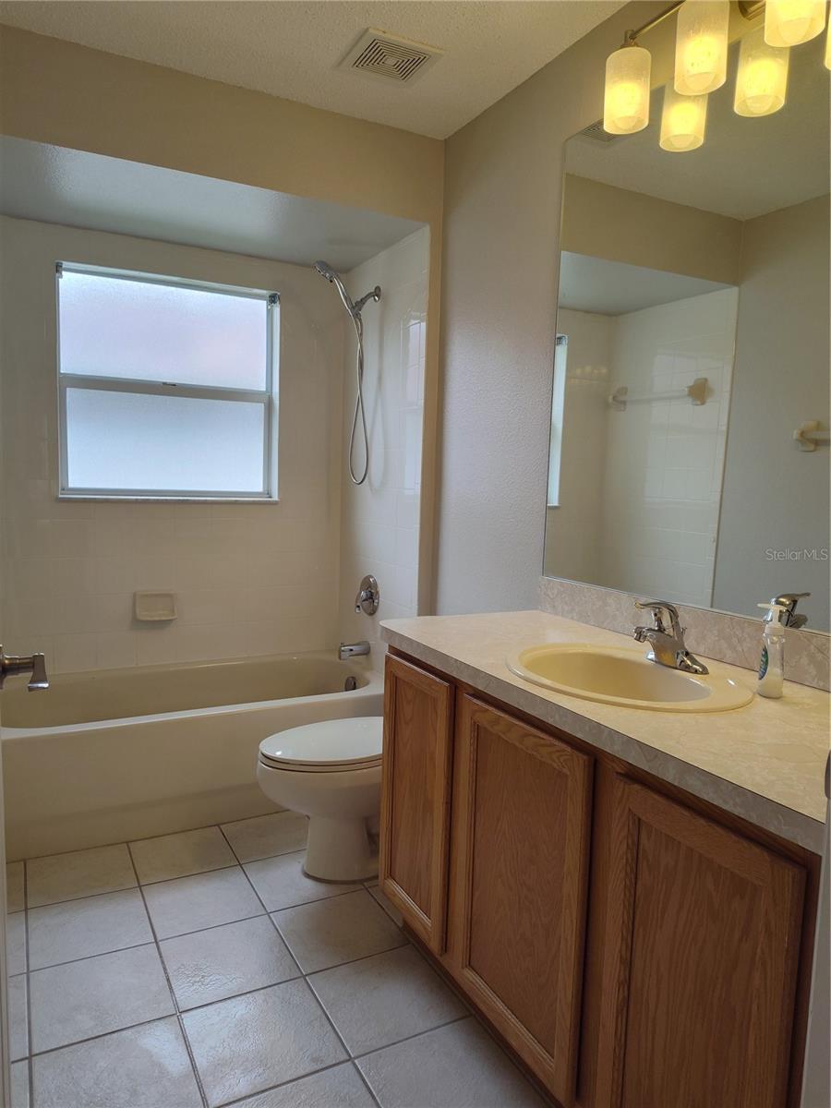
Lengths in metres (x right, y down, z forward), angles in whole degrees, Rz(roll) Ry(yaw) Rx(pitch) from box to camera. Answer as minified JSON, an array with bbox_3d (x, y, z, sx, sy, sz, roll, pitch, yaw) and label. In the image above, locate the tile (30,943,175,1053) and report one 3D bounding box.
[{"bbox_3d":[-0.728,1.019,1.704,0.289,0.010,0.289,-1,5,-28],"label":"tile"}]

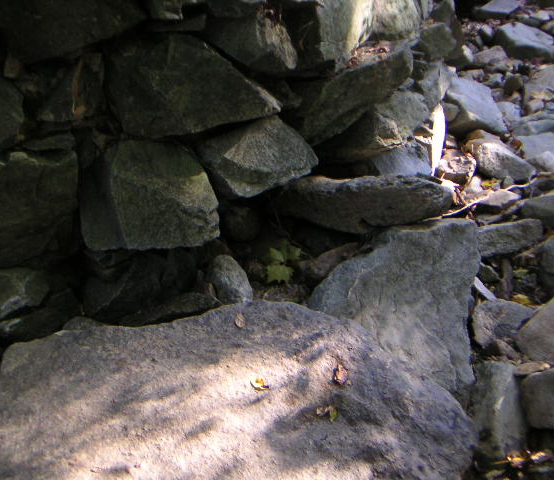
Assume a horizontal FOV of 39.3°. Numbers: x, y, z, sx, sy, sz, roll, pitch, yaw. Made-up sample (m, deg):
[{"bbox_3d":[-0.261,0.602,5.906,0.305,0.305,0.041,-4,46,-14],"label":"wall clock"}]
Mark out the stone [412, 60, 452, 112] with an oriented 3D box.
[{"bbox_3d":[0.764,-0.757,3.800,0.150,0.190,0.160,-10,30,-18],"label":"stone"}]

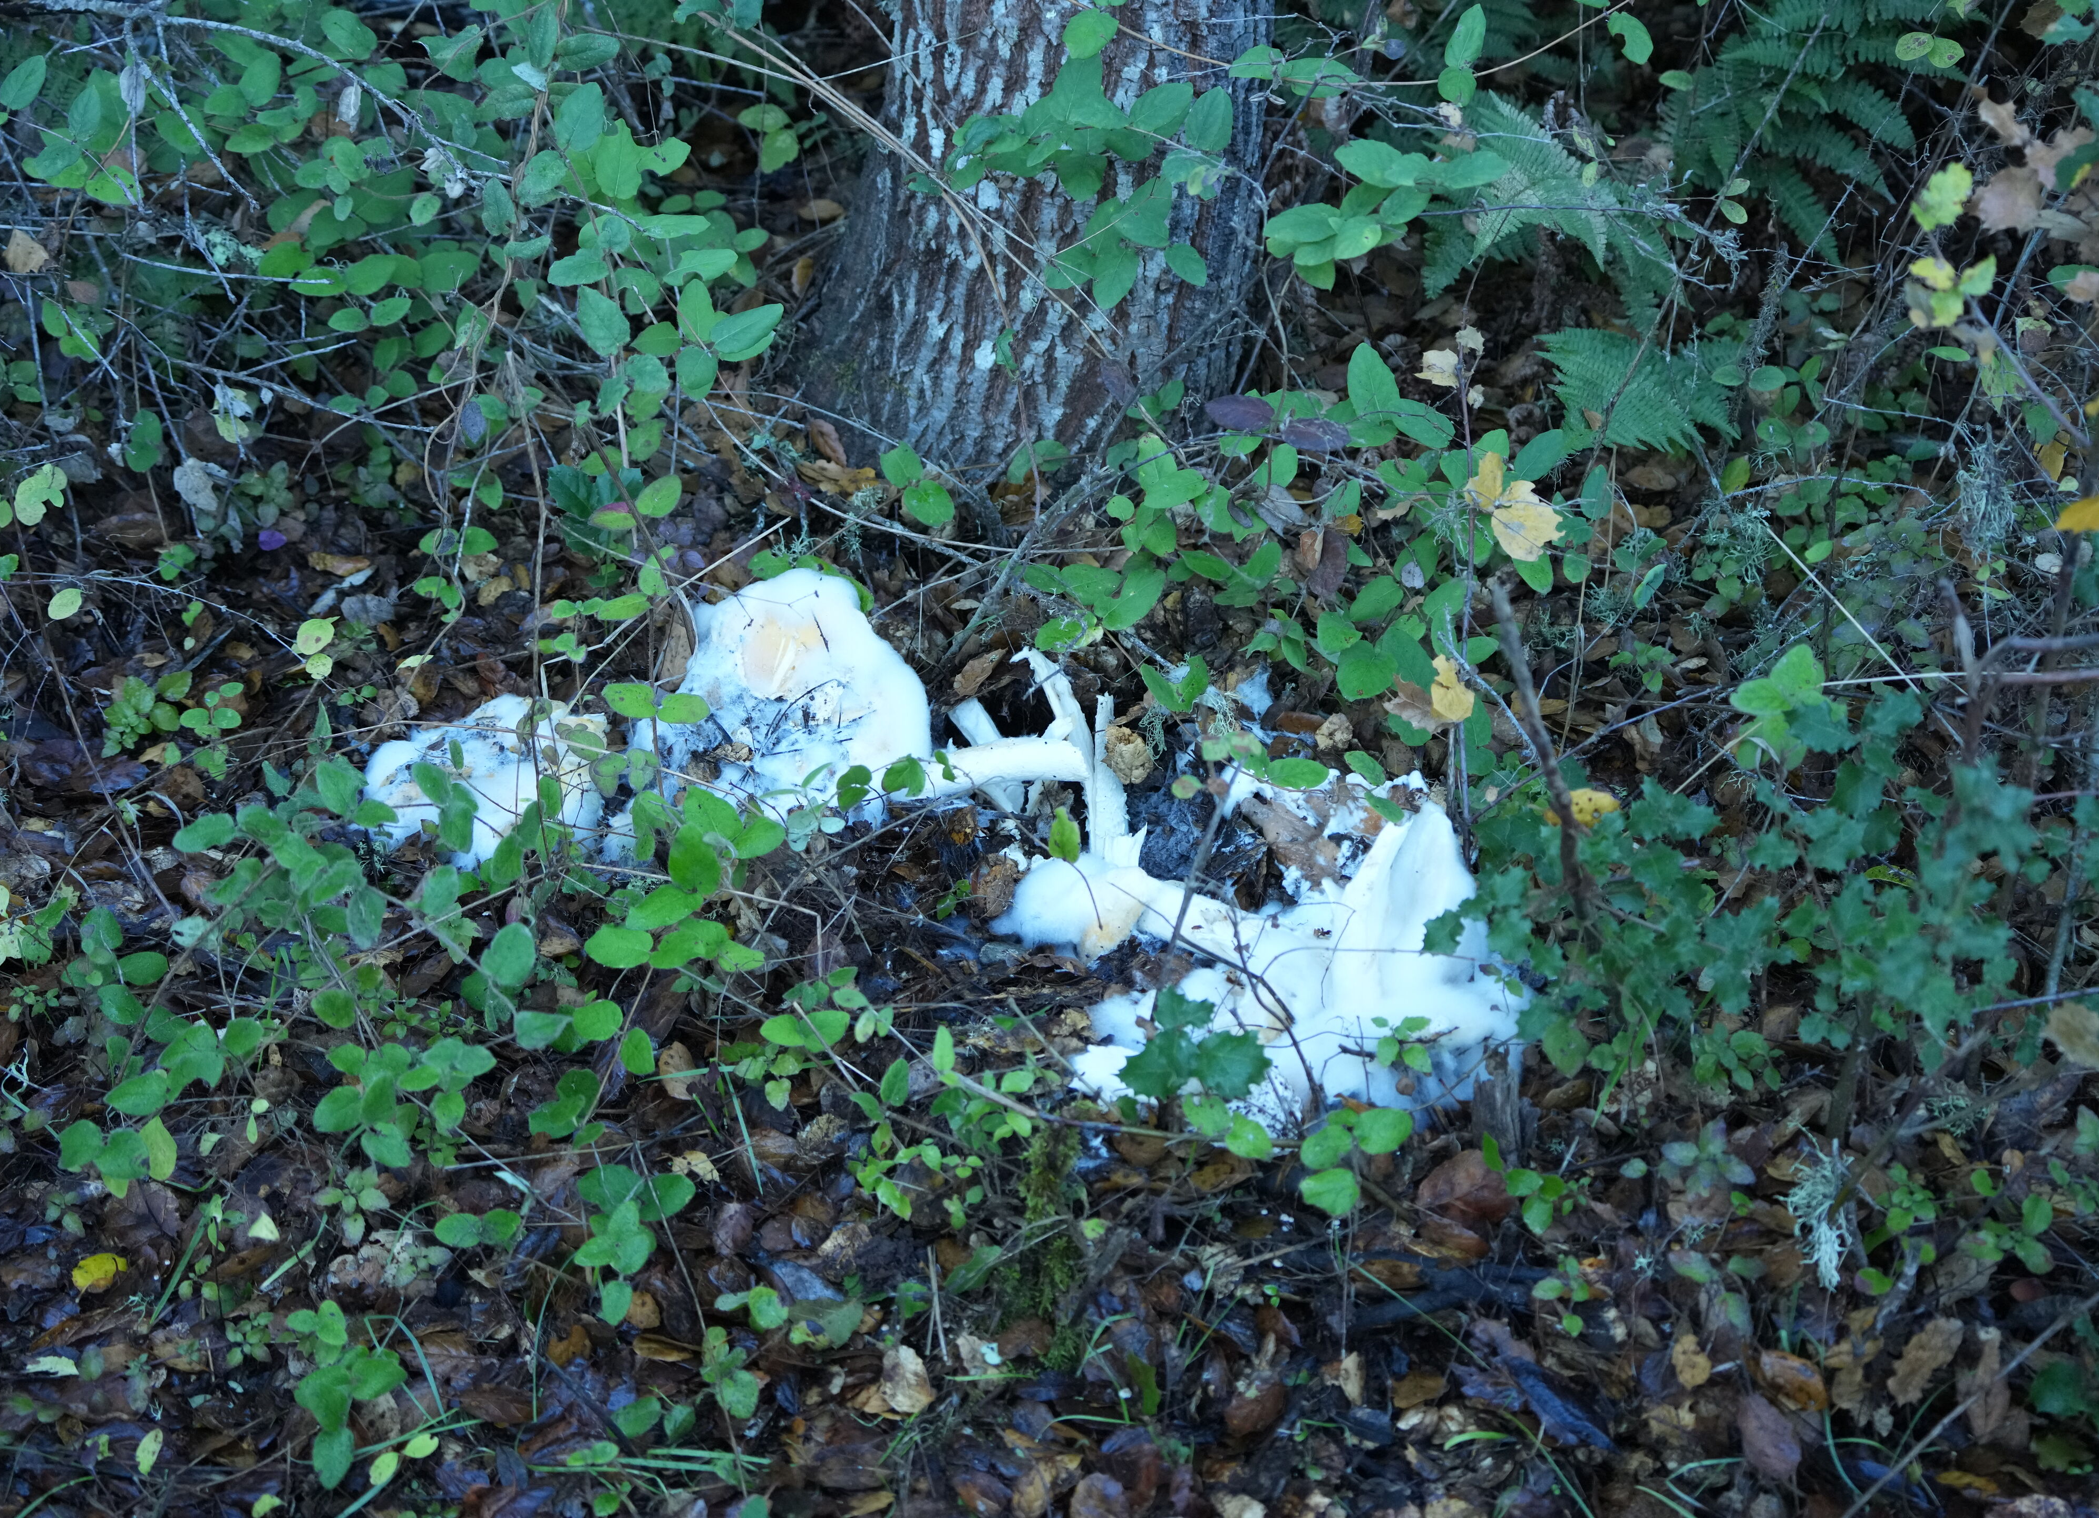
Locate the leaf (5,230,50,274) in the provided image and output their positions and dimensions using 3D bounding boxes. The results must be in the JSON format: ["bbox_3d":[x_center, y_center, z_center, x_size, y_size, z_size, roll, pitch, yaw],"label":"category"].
[{"bbox_3d":[-0.795,-0.394,3.000,0.032,0.010,0.041,-13,64,-6],"label":"leaf"}]

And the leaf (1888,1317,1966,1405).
[{"bbox_3d":[0.511,0.351,2.250,0.028,0.012,0.069,35,61,23],"label":"leaf"}]

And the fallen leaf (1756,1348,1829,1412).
[{"bbox_3d":[0.468,0.390,2.419,0.033,0.018,0.061,-20,40,-27],"label":"fallen leaf"}]

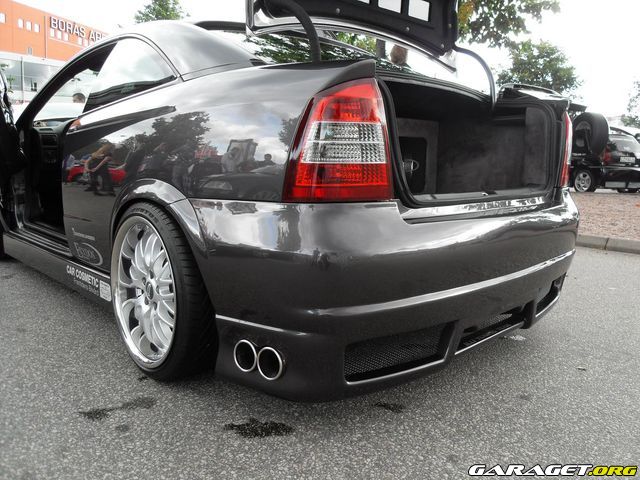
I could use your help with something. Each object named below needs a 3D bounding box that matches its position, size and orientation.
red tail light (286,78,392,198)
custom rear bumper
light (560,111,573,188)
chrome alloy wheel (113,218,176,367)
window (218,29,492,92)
[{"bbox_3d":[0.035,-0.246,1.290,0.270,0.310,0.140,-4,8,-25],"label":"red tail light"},{"bbox_3d":[0.445,0.059,1.828,1.730,0.480,0.500,-8,10,-42],"label":"custom rear bumper"},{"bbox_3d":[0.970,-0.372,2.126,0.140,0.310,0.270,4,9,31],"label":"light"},{"bbox_3d":[-0.523,0.164,1.781,0.200,0.505,0.505,-8,10,-42],"label":"chrome alloy wheel"},{"bbox_3d":[0.068,-0.752,2.128,1.150,0.140,0.820,-8,31,-42],"label":"window"}]

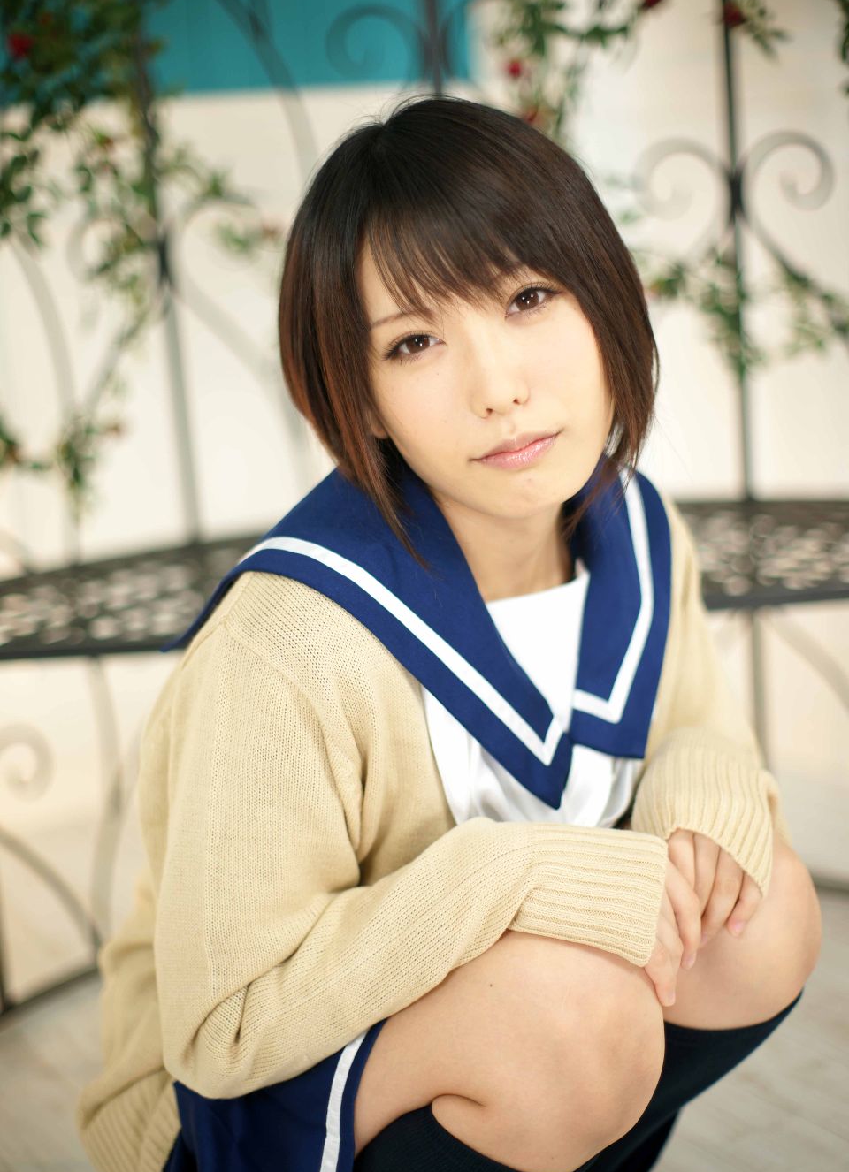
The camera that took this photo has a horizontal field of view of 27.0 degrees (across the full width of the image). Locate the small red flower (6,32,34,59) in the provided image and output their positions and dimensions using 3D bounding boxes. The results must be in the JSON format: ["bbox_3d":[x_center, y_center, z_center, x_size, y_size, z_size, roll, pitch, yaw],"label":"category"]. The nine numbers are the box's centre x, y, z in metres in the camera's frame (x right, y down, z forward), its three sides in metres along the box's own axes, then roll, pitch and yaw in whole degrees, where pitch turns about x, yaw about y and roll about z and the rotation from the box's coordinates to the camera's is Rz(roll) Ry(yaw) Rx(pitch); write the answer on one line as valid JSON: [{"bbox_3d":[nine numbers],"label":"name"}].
[{"bbox_3d":[-0.427,-0.571,1.870,0.027,0.029,0.027,-7,16,-10],"label":"small red flower"}]

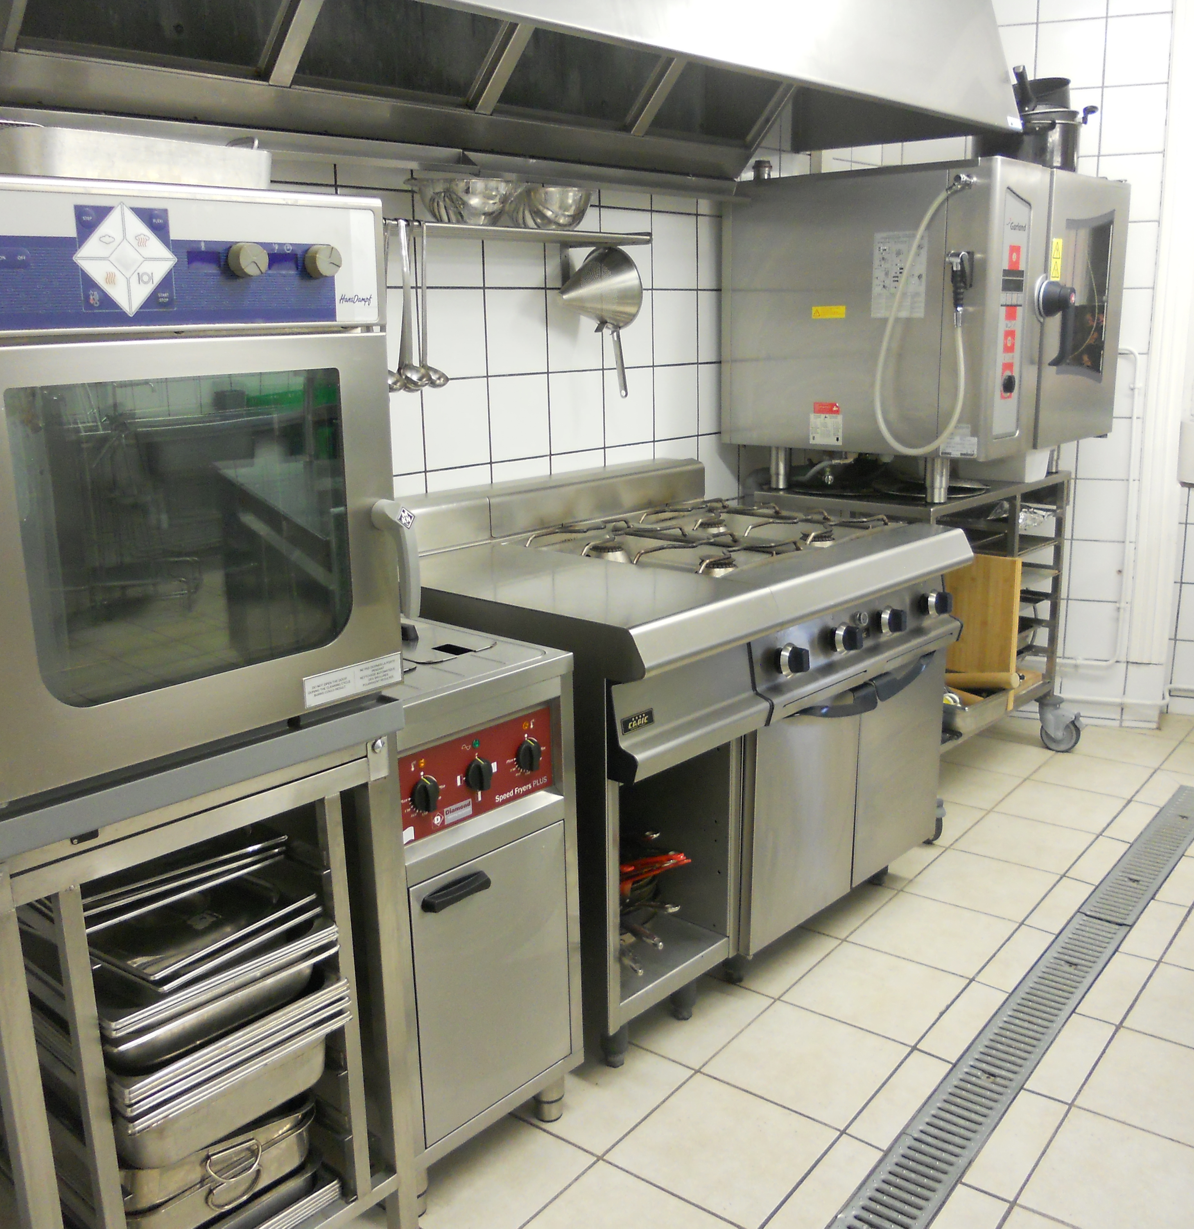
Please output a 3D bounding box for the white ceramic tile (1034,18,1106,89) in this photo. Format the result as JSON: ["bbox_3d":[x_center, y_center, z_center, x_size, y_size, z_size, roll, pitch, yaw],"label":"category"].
[{"bbox_3d":[1.458,-1.718,3.931,0.198,0.198,0.010,4,14,19],"label":"white ceramic tile"}]

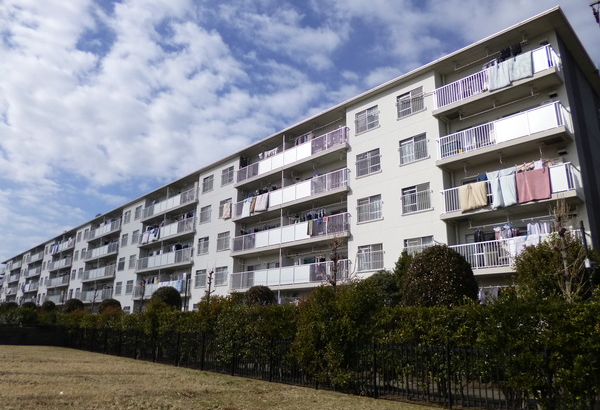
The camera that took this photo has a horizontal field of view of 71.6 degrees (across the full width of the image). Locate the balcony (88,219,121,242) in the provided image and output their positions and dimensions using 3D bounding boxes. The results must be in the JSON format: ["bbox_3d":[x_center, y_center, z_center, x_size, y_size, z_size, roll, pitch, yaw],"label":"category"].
[{"bbox_3d":[-24.031,3.447,52.484,1.250,1.320,11.257,15,-21,-42],"label":"balcony"}]

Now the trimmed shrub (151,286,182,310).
[{"bbox_3d":[-8.817,7.056,27.180,2.050,3.342,2.050,15,-21,-42],"label":"trimmed shrub"}]

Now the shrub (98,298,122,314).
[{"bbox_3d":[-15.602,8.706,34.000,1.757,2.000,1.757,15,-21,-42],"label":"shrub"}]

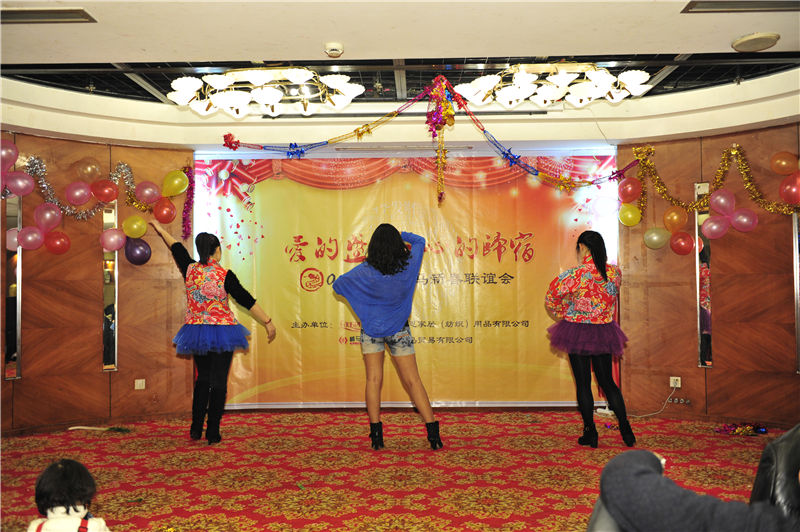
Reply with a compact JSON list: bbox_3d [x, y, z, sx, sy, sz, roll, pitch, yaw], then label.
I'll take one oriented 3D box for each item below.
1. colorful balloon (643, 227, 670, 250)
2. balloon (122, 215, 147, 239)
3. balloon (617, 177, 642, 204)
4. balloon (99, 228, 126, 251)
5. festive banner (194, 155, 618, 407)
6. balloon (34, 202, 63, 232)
[{"bbox_3d":[2.260,-0.238,6.224,0.236,0.198,0.217,-1,-2,0],"label":"colorful balloon"},{"bbox_3d":[-2.338,-0.343,6.265,0.213,0.201,0.205,-1,-2,0],"label":"balloon"},{"bbox_3d":[2.064,-0.674,6.361,0.211,0.233,0.219,-1,-2,0],"label":"balloon"},{"bbox_3d":[-2.495,-0.228,6.192,0.218,0.194,0.204,-1,-2,0],"label":"balloon"},{"bbox_3d":[0.062,0.144,6.812,4.061,2.430,0.060,-1,-2,2],"label":"festive banner"},{"bbox_3d":[-2.859,-0.392,5.782,0.222,0.233,0.227,-1,-2,0],"label":"balloon"}]

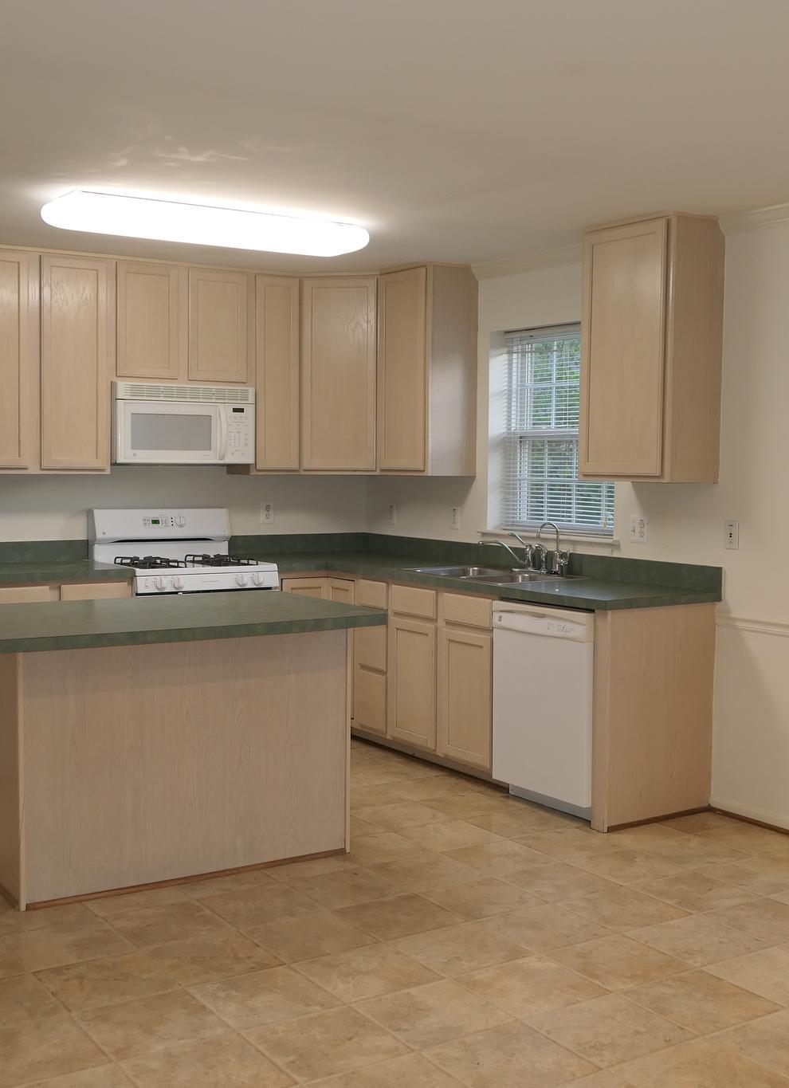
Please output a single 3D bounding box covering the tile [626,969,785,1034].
[{"bbox_3d":[0.830,1.232,3.434,0.310,0.012,0.310,-2,4,-34],"label":"tile"}]

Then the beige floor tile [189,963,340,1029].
[{"bbox_3d":[-0.347,1.197,3.364,0.305,0.010,0.305,-1,4,-33],"label":"beige floor tile"}]

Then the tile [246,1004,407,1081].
[{"bbox_3d":[-0.172,1.240,3.170,0.310,0.012,0.310,-2,4,-34],"label":"tile"}]

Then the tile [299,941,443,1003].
[{"bbox_3d":[-0.074,1.204,3.568,0.317,0.010,0.314,-2,4,-33],"label":"tile"}]

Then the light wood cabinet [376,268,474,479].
[{"bbox_3d":[0.172,-0.887,6.626,0.320,1.059,0.455,-2,4,-34],"label":"light wood cabinet"}]

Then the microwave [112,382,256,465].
[{"bbox_3d":[-1.136,-0.612,6.554,0.760,0.405,0.375,-2,4,-34],"label":"microwave"}]

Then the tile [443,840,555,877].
[{"bbox_3d":[0.378,1.123,4.565,0.308,0.010,0.308,-2,4,-33],"label":"tile"}]

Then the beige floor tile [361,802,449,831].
[{"bbox_3d":[0.040,1.104,5.130,0.305,0.010,0.305,-1,4,-33],"label":"beige floor tile"}]

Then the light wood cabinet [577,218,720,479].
[{"bbox_3d":[1.066,-0.798,5.342,0.304,1.067,0.548,-1,4,-33],"label":"light wood cabinet"}]

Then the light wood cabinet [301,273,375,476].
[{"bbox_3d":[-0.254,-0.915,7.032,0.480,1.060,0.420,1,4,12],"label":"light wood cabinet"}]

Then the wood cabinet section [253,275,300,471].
[{"bbox_3d":[-0.702,-0.903,6.872,0.292,1.042,0.322,-2,4,-33],"label":"wood cabinet section"}]

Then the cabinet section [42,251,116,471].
[{"bbox_3d":[-1.623,-0.874,6.270,0.360,1.042,0.322,-2,4,-33],"label":"cabinet section"}]

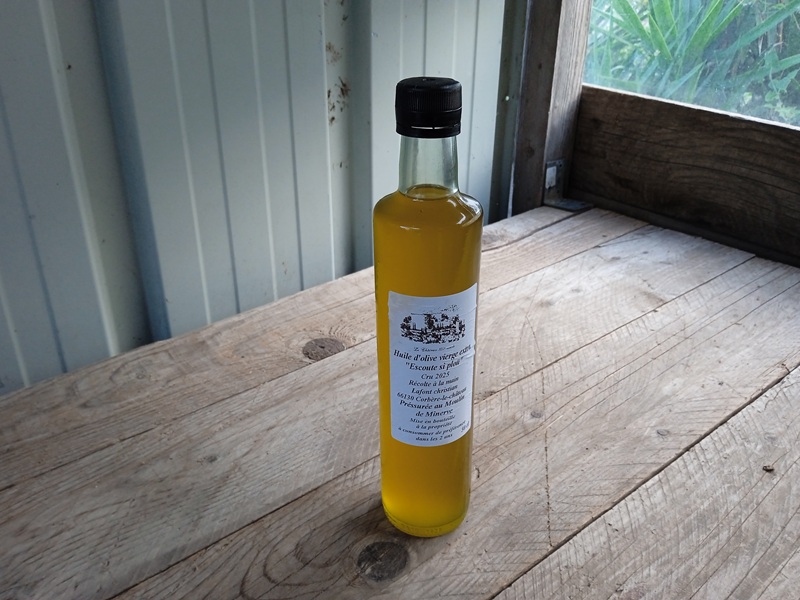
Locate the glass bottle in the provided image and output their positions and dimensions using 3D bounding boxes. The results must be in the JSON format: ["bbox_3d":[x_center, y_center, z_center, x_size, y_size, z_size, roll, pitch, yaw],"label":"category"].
[{"bbox_3d":[0.016,0.015,0.374,0.059,0.271,0.059,-5,26,-9],"label":"glass bottle"}]

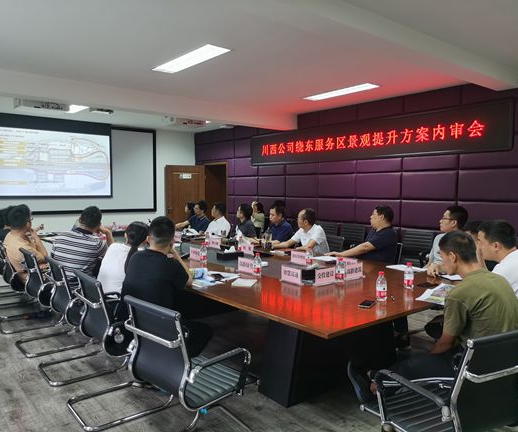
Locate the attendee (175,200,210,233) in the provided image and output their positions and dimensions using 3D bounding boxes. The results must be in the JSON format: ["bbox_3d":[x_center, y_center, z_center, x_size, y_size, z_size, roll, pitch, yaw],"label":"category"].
[{"bbox_3d":[-1.053,0.394,7.288,0.800,1.260,0.620,-1,4,-23],"label":"attendee"}]

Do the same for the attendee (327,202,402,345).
[{"bbox_3d":[1.112,0.546,4.709,0.880,1.290,0.600,0,3,-15],"label":"attendee"}]

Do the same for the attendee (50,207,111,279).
[{"bbox_3d":[-1.657,0.550,4.378,0.620,1.270,0.780,1,3,15],"label":"attendee"}]

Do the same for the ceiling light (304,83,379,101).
[{"bbox_3d":[1.177,-1.819,6.583,0.280,0.060,1.250,-2,4,-39],"label":"ceiling light"}]

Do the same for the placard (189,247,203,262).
[{"bbox_3d":[-0.599,0.378,4.393,0.060,0.112,0.240,-2,4,-39],"label":"placard"}]

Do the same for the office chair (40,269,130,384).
[{"bbox_3d":[-0.941,0.823,3.045,0.600,0.890,0.540,-2,4,-39],"label":"office chair"}]

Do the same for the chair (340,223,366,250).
[{"bbox_3d":[1.271,0.644,6.988,0.600,0.950,0.550,-2,4,-39],"label":"chair"}]

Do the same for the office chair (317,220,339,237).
[{"bbox_3d":[0.927,0.619,7.407,0.600,0.950,0.550,-2,4,-39],"label":"office chair"}]

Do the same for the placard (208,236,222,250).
[{"bbox_3d":[-0.514,0.324,5.342,0.060,0.112,0.240,-2,4,-39],"label":"placard"}]

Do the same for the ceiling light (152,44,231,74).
[{"bbox_3d":[-0.777,-1.742,4.993,0.280,0.060,1.210,-2,4,-39],"label":"ceiling light"}]

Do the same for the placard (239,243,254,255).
[{"bbox_3d":[-0.132,0.354,4.881,0.060,0.112,0.240,-2,4,-39],"label":"placard"}]

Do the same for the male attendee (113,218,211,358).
[{"bbox_3d":[-0.602,0.651,3.122,0.550,1.280,0.740,2,3,24],"label":"male attendee"}]

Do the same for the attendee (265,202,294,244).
[{"bbox_3d":[0.201,0.501,6.237,0.760,1.290,0.550,0,3,-19],"label":"attendee"}]

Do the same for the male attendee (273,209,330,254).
[{"bbox_3d":[0.553,0.537,5.699,0.780,1.270,0.580,0,3,-17],"label":"male attendee"}]

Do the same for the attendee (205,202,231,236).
[{"bbox_3d":[-0.697,0.438,7.296,0.760,1.280,0.550,0,3,-11],"label":"attendee"}]

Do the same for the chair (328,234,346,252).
[{"bbox_3d":[0.697,0.720,5.673,0.600,0.920,0.550,-2,4,-39],"label":"chair"}]

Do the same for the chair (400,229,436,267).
[{"bbox_3d":[1.985,0.696,6.121,0.600,0.950,0.550,-2,4,-39],"label":"chair"}]

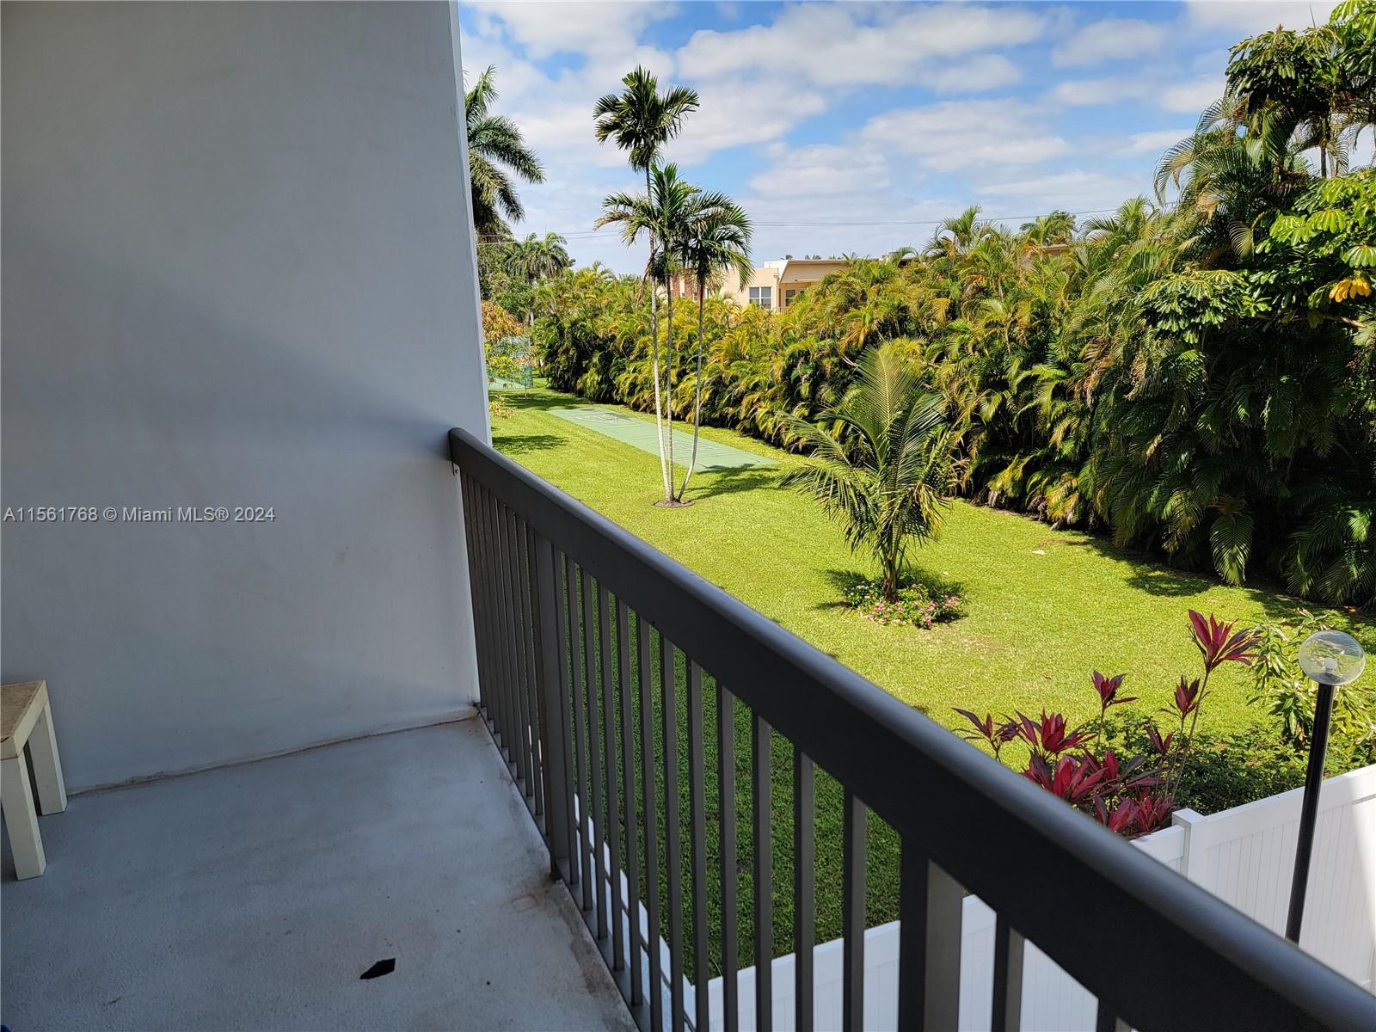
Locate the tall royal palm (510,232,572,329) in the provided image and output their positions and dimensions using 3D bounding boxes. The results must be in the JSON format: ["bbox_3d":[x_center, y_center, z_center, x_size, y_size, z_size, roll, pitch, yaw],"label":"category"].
[{"bbox_3d":[-11.291,-16.620,74.811,4.838,10.807,4.838,-1,12,0],"label":"tall royal palm"}]

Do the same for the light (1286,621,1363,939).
[{"bbox_3d":[3.542,1.939,5.446,0.295,2.680,0.295,-1,12,0],"label":"light"}]

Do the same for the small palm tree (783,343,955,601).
[{"bbox_3d":[2.662,-0.586,14.023,2.528,3.823,2.528,-1,12,0],"label":"small palm tree"}]

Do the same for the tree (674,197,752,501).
[{"bbox_3d":[0.620,-3.713,21.771,1.730,6.847,1.730,-1,12,0],"label":"tree"}]

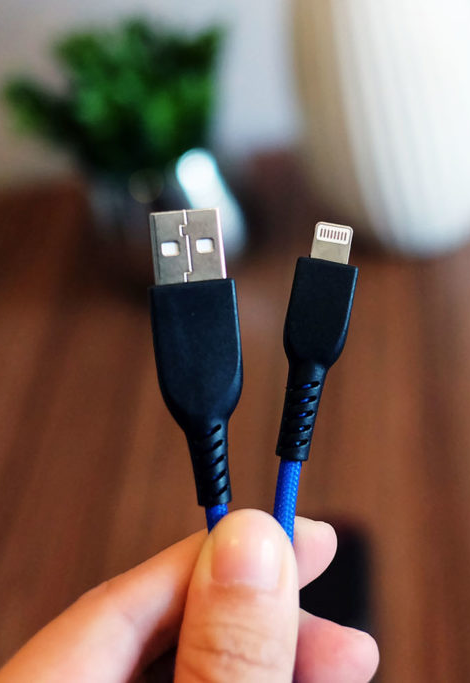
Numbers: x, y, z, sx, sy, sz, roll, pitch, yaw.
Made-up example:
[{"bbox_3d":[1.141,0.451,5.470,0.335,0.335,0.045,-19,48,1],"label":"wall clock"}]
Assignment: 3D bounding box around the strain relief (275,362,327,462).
[{"bbox_3d":[0.012,0.013,0.136,0.006,0.006,0.017,9,88,8],"label":"strain relief"}]

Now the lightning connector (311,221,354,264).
[{"bbox_3d":[0.017,-0.018,0.136,0.007,0.002,0.007,8,88,9],"label":"lightning connector"}]

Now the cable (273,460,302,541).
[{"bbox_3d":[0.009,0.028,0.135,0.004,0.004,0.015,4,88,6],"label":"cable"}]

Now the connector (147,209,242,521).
[{"bbox_3d":[-0.006,0.003,0.133,0.015,0.008,0.052,-6,87,2],"label":"connector"}]

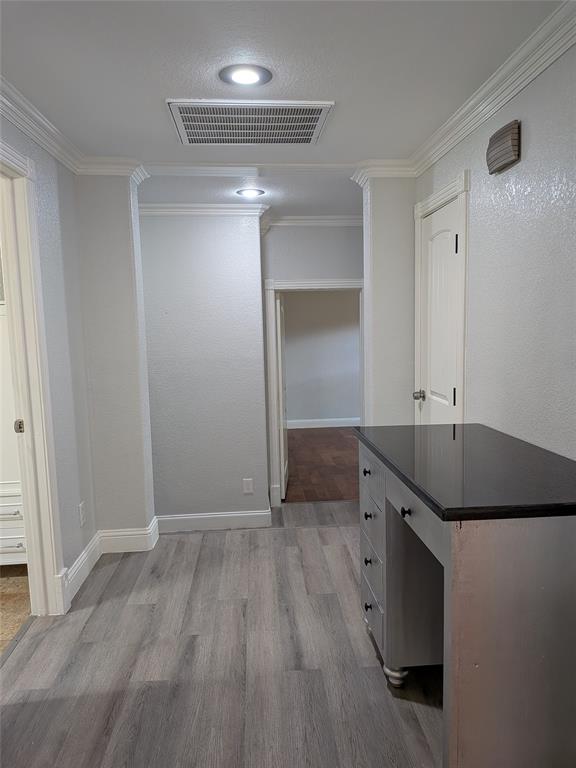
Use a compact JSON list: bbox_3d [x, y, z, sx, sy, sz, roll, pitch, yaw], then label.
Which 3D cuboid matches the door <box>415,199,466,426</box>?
[{"bbox_3d":[0.886,0.042,3.096,0.040,2.034,0.650,-2,6,-4],"label":"door"}]

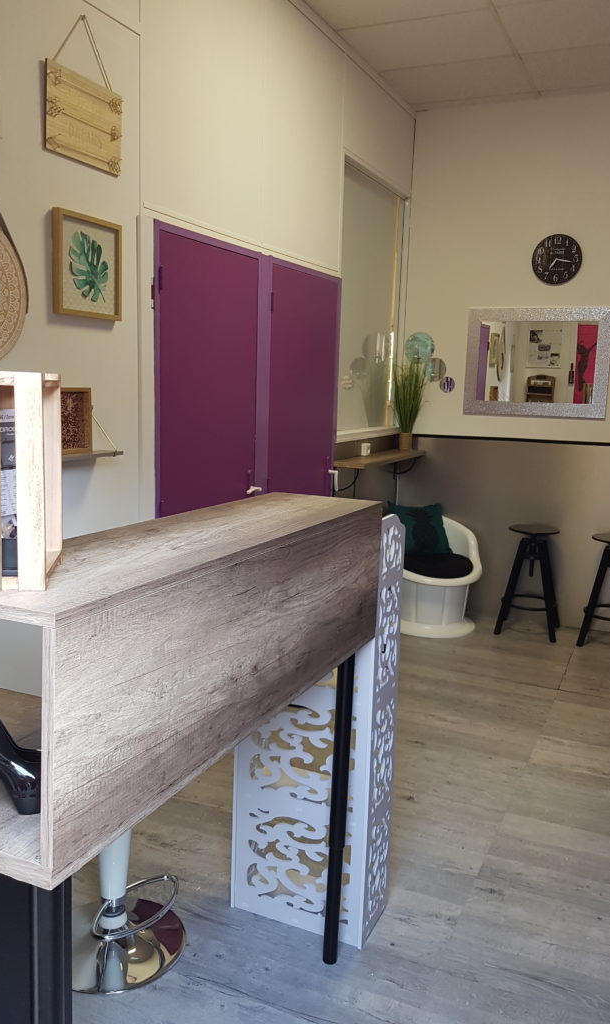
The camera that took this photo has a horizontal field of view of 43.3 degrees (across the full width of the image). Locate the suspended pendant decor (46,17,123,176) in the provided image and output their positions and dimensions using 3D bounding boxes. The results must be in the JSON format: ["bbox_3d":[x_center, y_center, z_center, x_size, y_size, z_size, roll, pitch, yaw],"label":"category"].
[{"bbox_3d":[-0.710,-1.354,2.478,0.022,0.429,0.330,7,11,26],"label":"suspended pendant decor"}]

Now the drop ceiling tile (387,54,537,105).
[{"bbox_3d":[0.933,-2.573,4.585,0.777,0.020,0.605,7,11,26],"label":"drop ceiling tile"}]

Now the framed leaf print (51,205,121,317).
[{"bbox_3d":[-0.723,-0.818,2.566,0.035,0.329,0.290,7,11,26],"label":"framed leaf print"}]

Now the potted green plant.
[{"bbox_3d":[0.698,-0.738,5.240,0.194,0.625,0.200,7,11,26],"label":"potted green plant"}]

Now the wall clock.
[{"bbox_3d":[1.578,-1.592,4.842,0.305,0.304,0.035,7,11,26],"label":"wall clock"}]

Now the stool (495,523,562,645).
[{"bbox_3d":[1.449,0.430,4.947,0.340,0.690,0.340,7,11,26],"label":"stool"}]

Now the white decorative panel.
[{"bbox_3d":[0.042,0.582,2.211,0.405,1.214,0.217,7,11,26],"label":"white decorative panel"}]

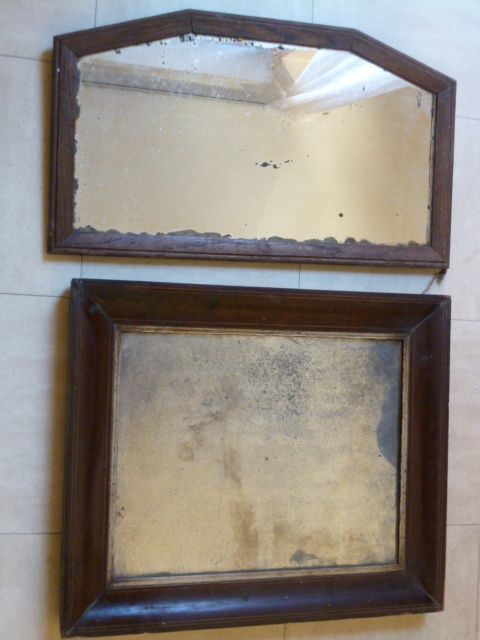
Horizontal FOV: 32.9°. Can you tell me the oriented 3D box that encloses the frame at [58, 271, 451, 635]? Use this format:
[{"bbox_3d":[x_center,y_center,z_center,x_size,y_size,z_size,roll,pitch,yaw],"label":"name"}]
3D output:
[{"bbox_3d":[0.042,0.221,1.345,0.646,0.054,0.543,2,89,-16],"label":"frame"}]

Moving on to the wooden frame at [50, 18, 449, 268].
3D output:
[{"bbox_3d":[0.041,-0.299,1.365,0.696,0.028,0.403,1,89,-16],"label":"wooden frame"}]

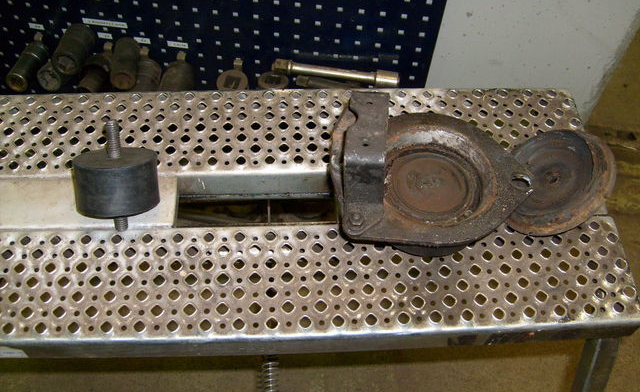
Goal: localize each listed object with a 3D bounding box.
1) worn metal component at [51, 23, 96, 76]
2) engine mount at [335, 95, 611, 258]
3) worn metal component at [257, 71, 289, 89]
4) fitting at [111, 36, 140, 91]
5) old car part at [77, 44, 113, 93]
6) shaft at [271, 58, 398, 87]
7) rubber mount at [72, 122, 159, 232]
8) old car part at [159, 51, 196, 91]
[{"bbox_3d":[-0.476,-0.284,1.255,0.052,0.052,0.099,5,47,4],"label":"worn metal component"},{"bbox_3d":[0.137,-0.024,0.576,0.254,0.058,0.146,-1,57,-3],"label":"engine mount"},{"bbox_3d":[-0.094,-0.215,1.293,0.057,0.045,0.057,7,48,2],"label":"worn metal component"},{"bbox_3d":[-0.376,-0.257,1.252,0.047,0.047,0.092,-3,63,-5],"label":"fitting"},{"bbox_3d":[-0.439,-0.248,1.284,0.054,0.054,0.085,12,63,5],"label":"old car part"},{"bbox_3d":[0.031,-0.237,1.247,0.239,0.031,0.031,7,56,2],"label":"shaft"},{"bbox_3d":[-0.174,-0.016,0.554,0.070,0.098,0.070,-1,19,-4],"label":"rubber mount"},{"bbox_3d":[-0.276,-0.230,1.279,0.064,0.064,0.080,2,63,-2],"label":"old car part"}]

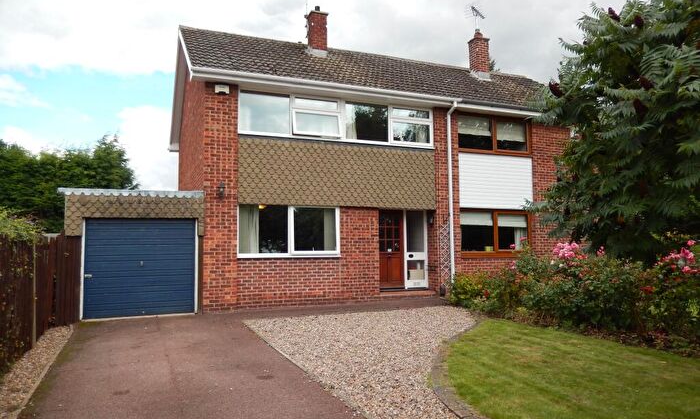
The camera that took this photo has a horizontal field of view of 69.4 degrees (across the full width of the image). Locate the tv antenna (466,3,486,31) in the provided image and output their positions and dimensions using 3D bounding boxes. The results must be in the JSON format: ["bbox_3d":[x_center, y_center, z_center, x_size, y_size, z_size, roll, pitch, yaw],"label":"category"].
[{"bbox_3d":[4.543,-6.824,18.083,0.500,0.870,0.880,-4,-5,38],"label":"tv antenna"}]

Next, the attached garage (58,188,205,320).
[{"bbox_3d":[-5.159,1.044,12.137,2.650,2.500,5.200,1,-5,-22],"label":"attached garage"}]

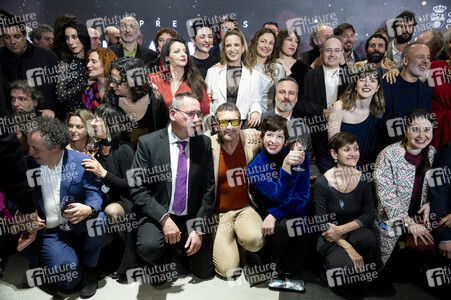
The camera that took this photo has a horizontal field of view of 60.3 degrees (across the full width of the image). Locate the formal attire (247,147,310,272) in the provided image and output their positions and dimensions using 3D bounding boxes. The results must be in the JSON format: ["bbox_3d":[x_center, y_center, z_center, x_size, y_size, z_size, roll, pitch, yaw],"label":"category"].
[{"bbox_3d":[0.327,0.348,2.366,0.460,0.739,0.620,0,3,7],"label":"formal attire"}]

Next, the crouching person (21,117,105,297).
[{"bbox_3d":[-1.002,0.307,2.571,0.540,1.160,0.660,0,14,0],"label":"crouching person"}]

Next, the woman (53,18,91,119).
[{"bbox_3d":[-1.148,-0.155,2.987,0.460,1.690,0.360,-1,3,-19],"label":"woman"}]

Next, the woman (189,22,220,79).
[{"bbox_3d":[-0.153,-0.076,2.990,0.470,1.700,0.310,-1,14,-3],"label":"woman"}]

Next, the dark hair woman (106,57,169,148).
[{"bbox_3d":[-0.547,0.133,2.610,0.500,1.480,0.420,2,14,8],"label":"dark hair woman"}]

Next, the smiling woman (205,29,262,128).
[{"bbox_3d":[0.054,0.002,2.763,0.470,1.660,0.320,0,14,0],"label":"smiling woman"}]

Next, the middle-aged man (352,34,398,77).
[{"bbox_3d":[1.245,-0.145,3.236,0.520,1.648,0.350,0,3,6],"label":"middle-aged man"}]

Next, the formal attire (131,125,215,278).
[{"bbox_3d":[-0.321,0.281,2.369,0.540,0.872,0.680,0,3,-5],"label":"formal attire"}]

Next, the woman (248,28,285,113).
[{"bbox_3d":[0.312,-0.144,3.136,0.460,1.654,0.330,0,2,0],"label":"woman"}]

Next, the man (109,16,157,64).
[{"bbox_3d":[-0.839,-0.315,3.539,0.520,1.780,0.340,0,3,-3],"label":"man"}]

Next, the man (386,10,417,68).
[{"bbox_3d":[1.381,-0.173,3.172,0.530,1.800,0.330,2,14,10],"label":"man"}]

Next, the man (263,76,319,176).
[{"bbox_3d":[0.476,0.083,2.827,0.520,1.228,0.450,0,3,3],"label":"man"}]

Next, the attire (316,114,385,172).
[{"bbox_3d":[0.873,0.104,2.726,0.500,0.780,0.400,3,14,12],"label":"attire"}]

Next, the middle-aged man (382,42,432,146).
[{"bbox_3d":[1.376,-0.064,2.983,0.520,1.508,0.360,0,2,1],"label":"middle-aged man"}]

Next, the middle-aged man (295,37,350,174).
[{"bbox_3d":[0.731,-0.112,3.085,0.520,1.594,0.360,0,3,3],"label":"middle-aged man"}]

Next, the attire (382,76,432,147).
[{"bbox_3d":[1.290,-0.175,2.791,0.470,0.710,0.310,2,14,10],"label":"attire"}]

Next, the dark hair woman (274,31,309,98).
[{"bbox_3d":[0.517,-0.098,3.119,0.470,1.680,0.310,-1,14,-5],"label":"dark hair woman"}]

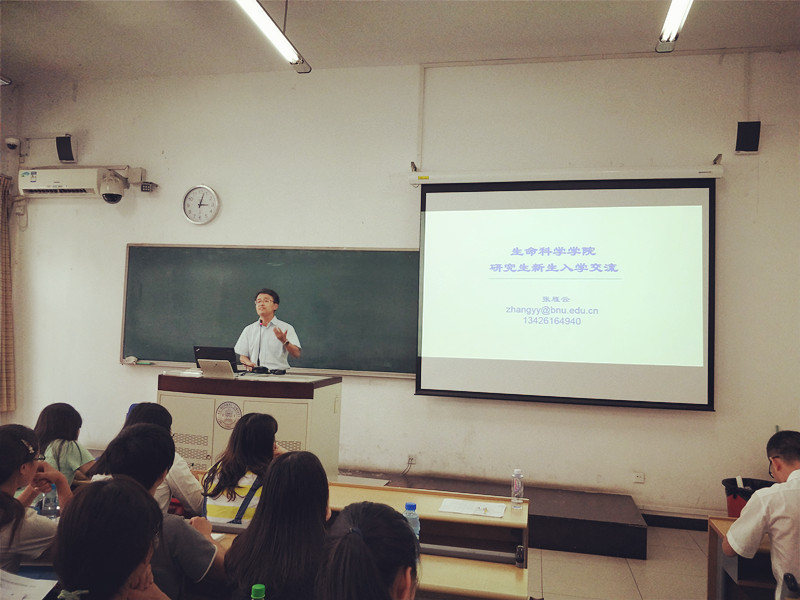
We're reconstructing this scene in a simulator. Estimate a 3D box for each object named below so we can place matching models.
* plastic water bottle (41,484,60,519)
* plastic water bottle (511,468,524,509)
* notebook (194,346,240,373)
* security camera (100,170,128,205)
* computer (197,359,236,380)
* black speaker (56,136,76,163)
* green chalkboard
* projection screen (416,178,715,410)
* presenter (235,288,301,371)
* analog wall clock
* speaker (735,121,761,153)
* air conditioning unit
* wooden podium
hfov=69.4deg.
[{"bbox_3d":[-1.436,0.875,2.384,0.069,0.225,0.069,1,-2,12],"label":"plastic water bottle"},{"bbox_3d":[0.640,1.022,3.128,0.065,0.211,0.065,1,-2,12],"label":"plastic water bottle"},{"bbox_3d":[-1.424,0.483,4.670,0.346,0.205,0.315,1,-3,13],"label":"notebook"},{"bbox_3d":[-2.878,-1.130,5.803,0.222,0.323,0.273,1,-2,12],"label":"security camera"},{"bbox_3d":[-1.310,0.500,4.235,0.242,0.151,0.192,1,-2,12],"label":"computer"},{"bbox_3d":[-3.517,-1.590,6.103,0.182,0.273,0.162,2,6,6],"label":"black speaker"},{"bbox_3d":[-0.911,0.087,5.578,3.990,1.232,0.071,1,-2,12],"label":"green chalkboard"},{"bbox_3d":[1.380,-0.077,5.012,2.464,1.914,0.071,1,-2,12],"label":"projection screen"},{"bbox_3d":[-1.194,0.740,5.130,0.586,1.692,0.424,2,-2,0],"label":"presenter"},{"bbox_3d":[-2.016,-0.965,5.867,0.394,0.394,0.051,1,-2,12],"label":"analog wall clock"},{"bbox_3d":[2.850,-1.333,4.733,0.170,0.258,0.162,1,6,15],"label":"speaker"},{"bbox_3d":[-3.544,-1.221,6.124,0.959,0.283,0.202,1,-2,12],"label":"air conditioning unit"},{"bbox_3d":[-1.148,1.143,4.483,1.202,1.111,0.657,1,-2,12],"label":"wooden podium"}]

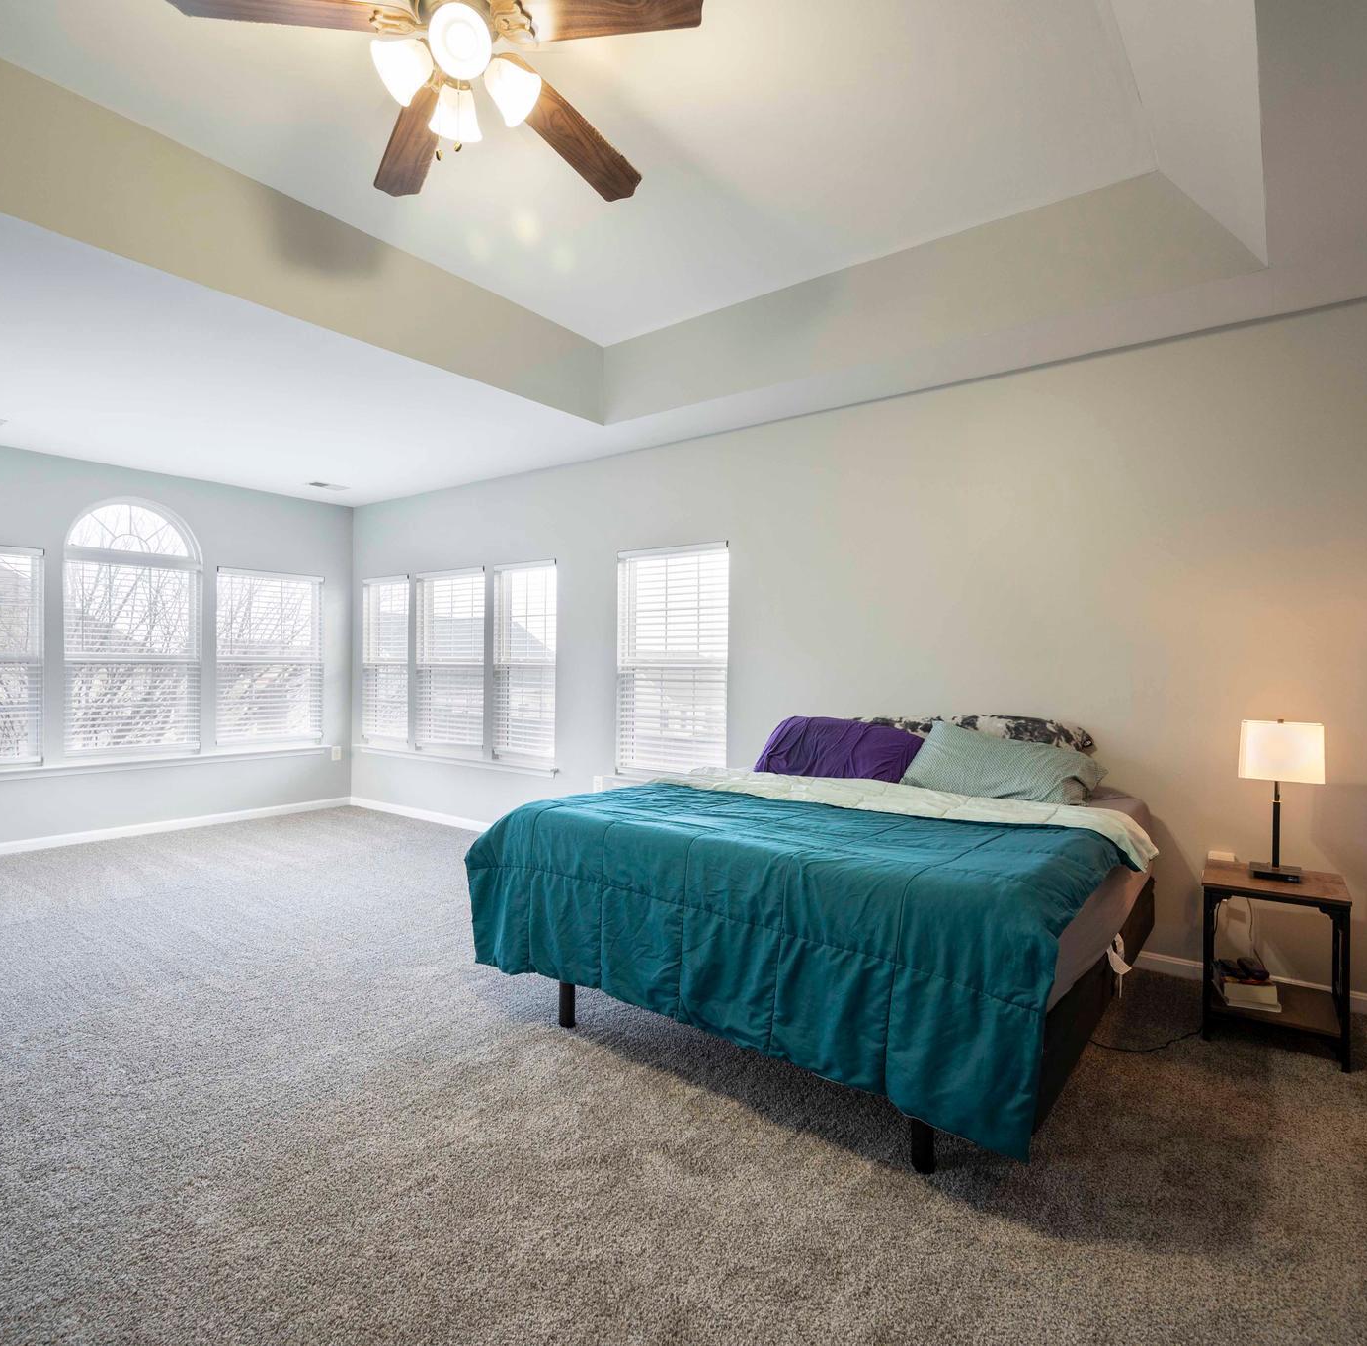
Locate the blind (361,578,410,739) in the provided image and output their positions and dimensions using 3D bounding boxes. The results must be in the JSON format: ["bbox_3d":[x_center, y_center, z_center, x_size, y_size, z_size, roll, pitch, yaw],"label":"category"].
[{"bbox_3d":[-2.650,-0.097,7.018,0.698,1.483,0.100,1,0,37],"label":"blind"}]

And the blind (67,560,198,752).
[{"bbox_3d":[-4.110,-0.083,5.904,0.060,1.411,0.889,1,1,37],"label":"blind"}]

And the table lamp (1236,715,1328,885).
[{"bbox_3d":[2.197,0.461,2.903,0.255,0.580,0.210,1,1,37],"label":"table lamp"}]

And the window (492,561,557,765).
[{"bbox_3d":[-1.187,-0.075,5.910,0.696,1.487,0.100,1,0,37],"label":"window"}]

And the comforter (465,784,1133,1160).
[{"bbox_3d":[0.343,0.772,2.723,1.989,0.566,1.163,1,1,37],"label":"comforter"}]

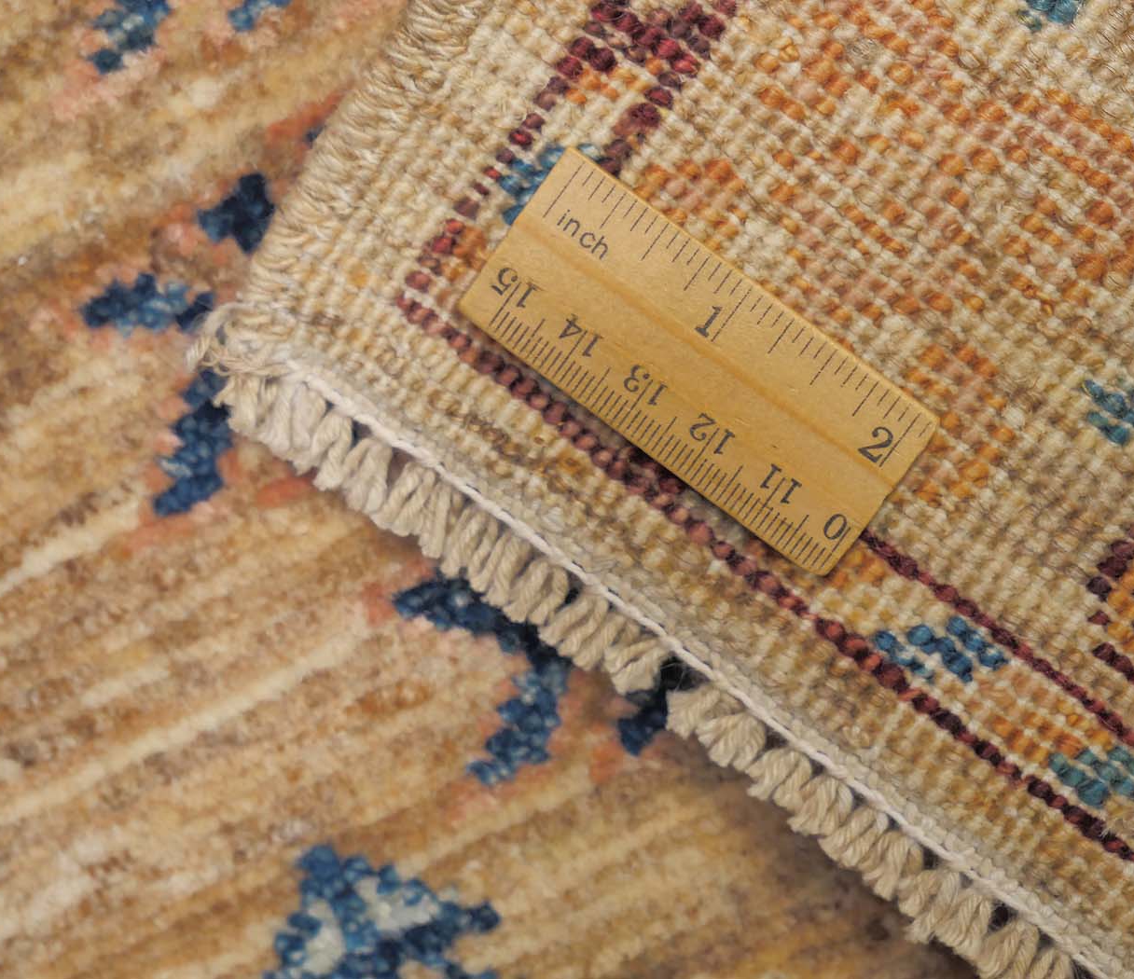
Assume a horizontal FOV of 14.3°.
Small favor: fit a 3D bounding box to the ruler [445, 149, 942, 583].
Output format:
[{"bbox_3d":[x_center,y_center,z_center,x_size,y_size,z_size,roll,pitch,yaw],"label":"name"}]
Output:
[{"bbox_3d":[0.016,-0.015,0.551,0.056,0.003,0.024,36,98,2],"label":"ruler"}]

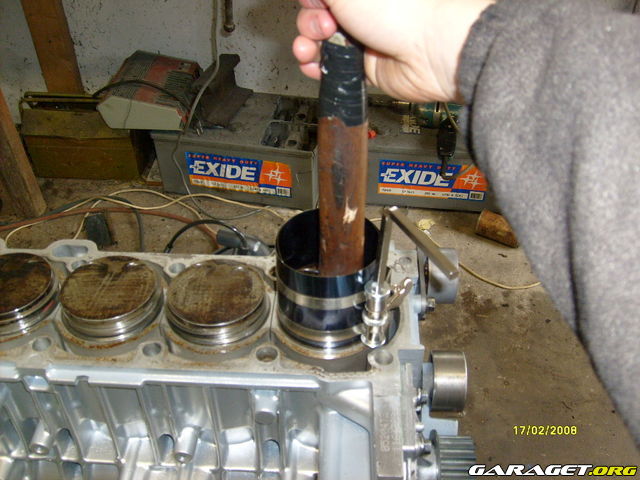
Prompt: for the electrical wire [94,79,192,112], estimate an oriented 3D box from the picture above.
[{"bbox_3d":[-0.564,-0.456,2.027,0.326,0.099,0.080,7,38,8],"label":"electrical wire"}]

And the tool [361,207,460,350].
[{"bbox_3d":[0.066,0.047,0.463,0.035,0.135,0.090,-19,43,-23],"label":"tool"}]

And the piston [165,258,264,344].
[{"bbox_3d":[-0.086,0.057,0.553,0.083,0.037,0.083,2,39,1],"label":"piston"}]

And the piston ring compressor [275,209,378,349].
[{"bbox_3d":[0.006,0.031,0.527,0.088,0.077,0.088,2,39,1],"label":"piston ring compressor"}]

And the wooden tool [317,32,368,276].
[{"bbox_3d":[0.016,-0.040,0.470,0.033,0.225,0.031,1,39,3],"label":"wooden tool"}]

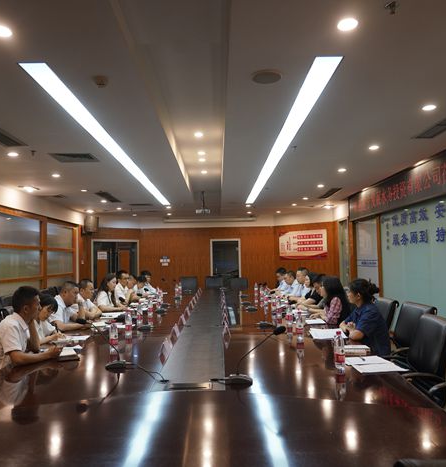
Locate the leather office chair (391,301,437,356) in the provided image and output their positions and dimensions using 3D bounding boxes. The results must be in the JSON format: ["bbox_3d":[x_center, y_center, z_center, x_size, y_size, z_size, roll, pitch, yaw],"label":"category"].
[{"bbox_3d":[1.466,1.121,3.957,0.660,1.010,0.610,-1,-3,-10],"label":"leather office chair"}]

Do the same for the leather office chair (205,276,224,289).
[{"bbox_3d":[-0.220,1.629,12.130,0.600,0.960,0.640,-1,-3,0],"label":"leather office chair"}]

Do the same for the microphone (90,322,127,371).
[{"bbox_3d":[-0.799,0.715,3.029,0.360,0.305,0.130,-1,-3,5],"label":"microphone"}]

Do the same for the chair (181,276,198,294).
[{"bbox_3d":[-0.870,1.641,12.127,0.600,0.960,0.640,-1,-3,0],"label":"chair"}]

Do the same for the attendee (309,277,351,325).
[{"bbox_3d":[1.215,1.093,5.084,0.640,1.230,0.500,-1,-3,0],"label":"attendee"}]

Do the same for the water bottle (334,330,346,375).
[{"bbox_3d":[0.725,0.732,2.913,0.065,0.231,0.065,-1,-3,0],"label":"water bottle"}]

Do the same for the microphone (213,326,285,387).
[{"bbox_3d":[0.190,0.682,2.598,0.335,0.316,0.145,-1,-3,0],"label":"microphone"}]

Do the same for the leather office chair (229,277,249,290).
[{"bbox_3d":[0.410,1.514,10.687,0.600,1.000,0.640,-1,-3,-1],"label":"leather office chair"}]

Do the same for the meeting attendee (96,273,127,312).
[{"bbox_3d":[-1.504,1.166,6.133,0.680,1.280,0.500,-1,-3,2],"label":"meeting attendee"}]

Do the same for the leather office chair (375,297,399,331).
[{"bbox_3d":[1.607,1.225,5.169,0.640,0.960,0.600,-1,-3,0],"label":"leather office chair"}]

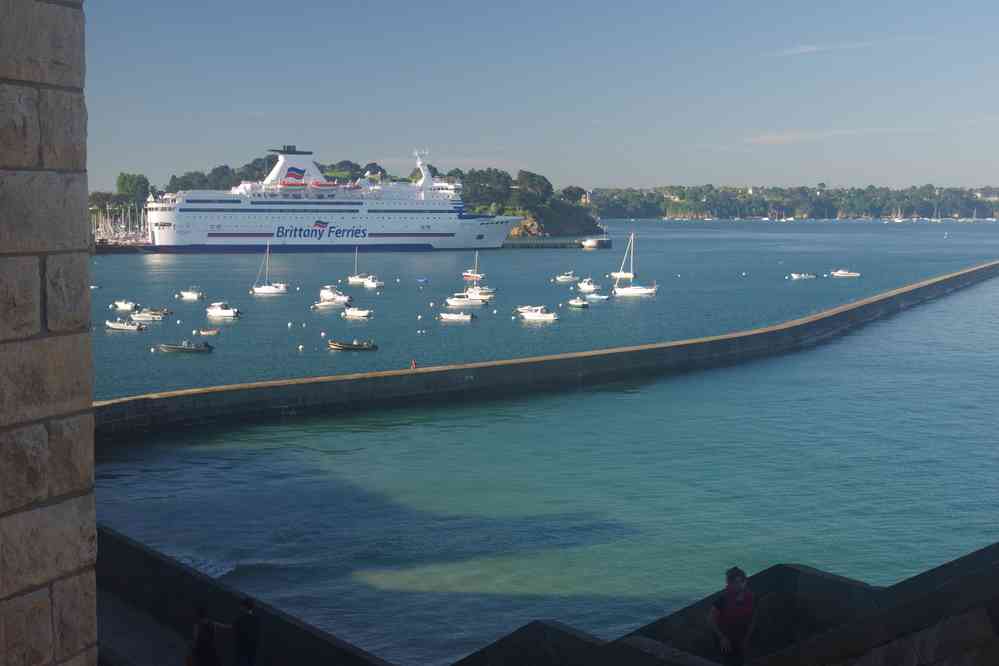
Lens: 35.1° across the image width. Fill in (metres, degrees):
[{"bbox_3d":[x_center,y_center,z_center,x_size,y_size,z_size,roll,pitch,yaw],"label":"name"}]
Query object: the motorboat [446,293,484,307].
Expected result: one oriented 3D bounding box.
[{"bbox_3d":[-5.558,-5.847,269.654,6.660,2.040,2.300,0,4,3],"label":"motorboat"}]

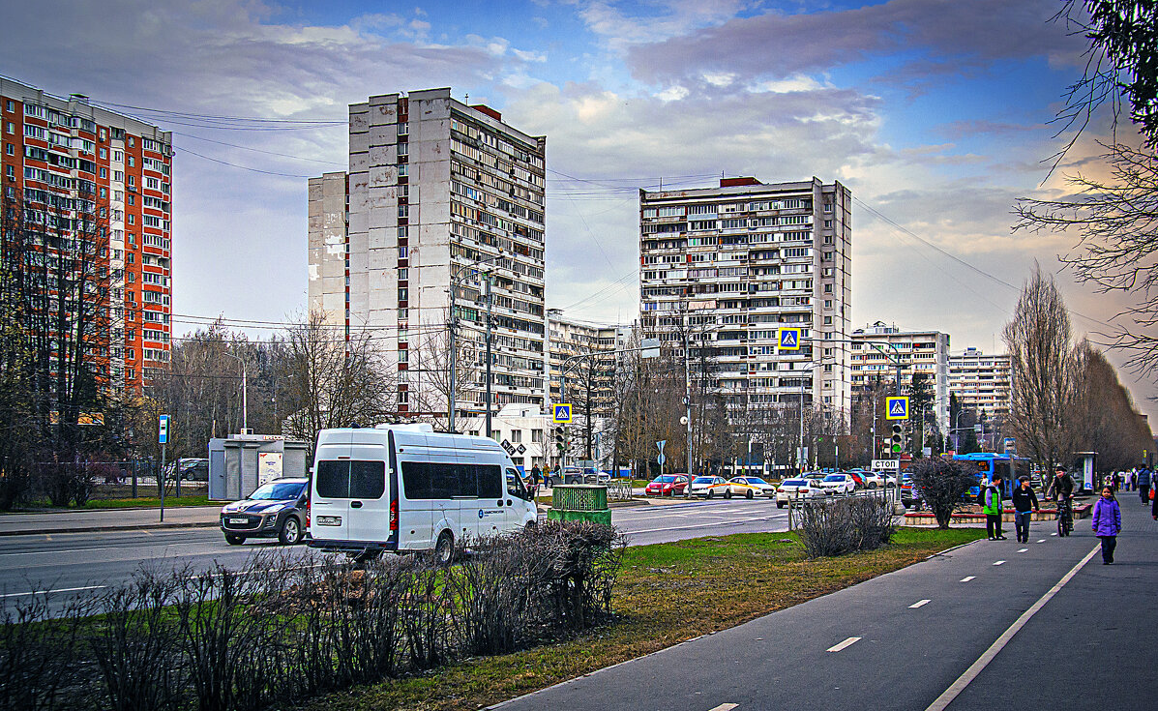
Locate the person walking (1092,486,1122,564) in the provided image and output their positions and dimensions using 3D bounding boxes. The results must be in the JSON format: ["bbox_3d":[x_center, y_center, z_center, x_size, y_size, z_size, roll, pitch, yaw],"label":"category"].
[{"bbox_3d":[9.295,2.984,23.800,0.480,1.370,0.320,-1,-4,14],"label":"person walking"}]

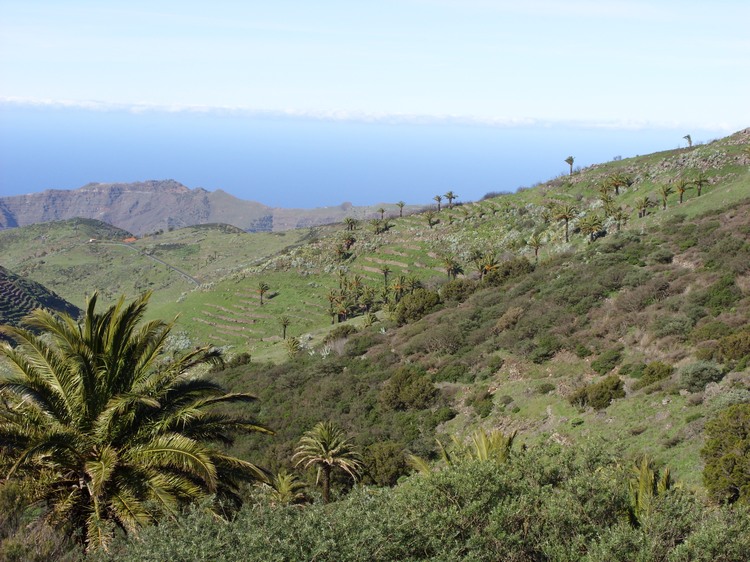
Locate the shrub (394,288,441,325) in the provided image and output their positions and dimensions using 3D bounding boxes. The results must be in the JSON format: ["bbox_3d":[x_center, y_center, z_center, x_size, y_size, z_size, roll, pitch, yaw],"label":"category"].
[{"bbox_3d":[10.402,6.241,440.000,11.030,8.640,9.380,2,6,0],"label":"shrub"}]

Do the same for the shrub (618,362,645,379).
[{"bbox_3d":[23.543,8.215,165.000,2.386,1.469,2.148,3,6,8],"label":"shrub"}]

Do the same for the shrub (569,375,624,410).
[{"bbox_3d":[15.842,7.939,128.000,3.840,2.440,3.460,2,6,0],"label":"shrub"}]

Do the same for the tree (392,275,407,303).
[{"bbox_3d":[5.724,1.752,420.000,3.271,6.542,3.271,2,6,1],"label":"tree"}]

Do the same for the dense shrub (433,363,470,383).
[{"bbox_3d":[9.149,10.943,215.000,4.545,2.392,4.090,2,6,3],"label":"dense shrub"}]

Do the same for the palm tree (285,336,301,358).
[{"bbox_3d":[-22.028,17.890,480.000,4.190,6.020,4.190,2,6,0],"label":"palm tree"}]

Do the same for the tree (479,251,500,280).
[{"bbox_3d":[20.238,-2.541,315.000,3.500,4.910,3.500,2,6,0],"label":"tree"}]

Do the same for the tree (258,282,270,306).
[{"bbox_3d":[-40.569,4.956,660.000,4.320,8.640,4.320,2,6,0],"label":"tree"}]

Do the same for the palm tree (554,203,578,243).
[{"bbox_3d":[39.414,-12.040,370.000,4.940,8.233,4.940,3,6,6],"label":"palm tree"}]

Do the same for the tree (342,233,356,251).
[{"bbox_3d":[-7.660,-11.865,540.000,4.205,5.407,4.205,2,6,-1],"label":"tree"}]

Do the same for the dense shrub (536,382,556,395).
[{"bbox_3d":[12.593,7.893,132.000,1.470,0.840,1.320,2,6,0],"label":"dense shrub"}]

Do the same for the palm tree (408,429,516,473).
[{"bbox_3d":[3.310,7.225,68.000,4.090,3.290,4.090,2,6,0],"label":"palm tree"}]

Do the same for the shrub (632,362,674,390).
[{"bbox_3d":[31.645,10.776,205.000,4.470,3.350,3.800,2,6,0],"label":"shrub"}]

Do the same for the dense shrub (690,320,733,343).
[{"bbox_3d":[31.821,4.776,170.000,3.972,2.080,3.575,3,6,11],"label":"dense shrub"}]

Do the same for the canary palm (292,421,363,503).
[{"bbox_3d":[-3.778,14.676,143.000,5.460,6.700,5.460,2,6,0],"label":"canary palm"}]

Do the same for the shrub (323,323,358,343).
[{"bbox_3d":[-7.454,11.459,400.000,7.565,4.450,6.430,2,6,-1],"label":"shrub"}]

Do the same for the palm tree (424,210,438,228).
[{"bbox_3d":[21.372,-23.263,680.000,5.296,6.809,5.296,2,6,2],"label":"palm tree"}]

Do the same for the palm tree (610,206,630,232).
[{"bbox_3d":[64.185,-16.079,470.000,5.229,6.798,5.229,3,6,8],"label":"palm tree"}]

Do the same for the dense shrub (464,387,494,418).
[{"bbox_3d":[11.045,12.841,190.000,3.171,3.382,2.695,2,6,3],"label":"dense shrub"}]

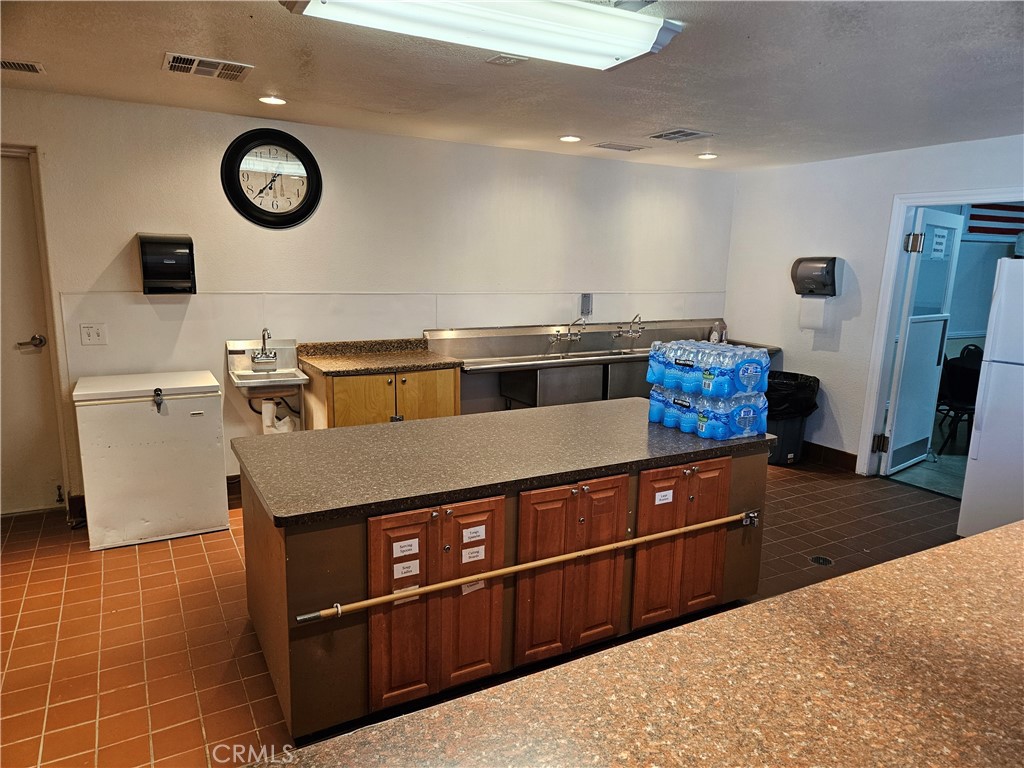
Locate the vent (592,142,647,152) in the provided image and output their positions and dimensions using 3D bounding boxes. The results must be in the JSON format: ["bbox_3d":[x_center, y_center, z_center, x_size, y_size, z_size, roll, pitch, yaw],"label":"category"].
[{"bbox_3d":[0.796,-1.726,4.987,0.410,0.020,0.230,-5,13,-29],"label":"vent"}]

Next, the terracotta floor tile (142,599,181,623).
[{"bbox_3d":[-1.597,1.042,3.111,0.152,0.012,0.152,-5,13,-29],"label":"terracotta floor tile"}]

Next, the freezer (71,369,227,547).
[{"bbox_3d":[-2.085,0.412,3.971,0.702,0.872,0.523,-5,13,-29],"label":"freezer"}]

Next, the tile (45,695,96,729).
[{"bbox_3d":[-1.562,1.177,2.420,0.152,0.012,0.152,-5,13,-29],"label":"tile"}]

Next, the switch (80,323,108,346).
[{"bbox_3d":[-2.430,-0.287,3.961,0.126,0.125,0.012,-5,13,-29],"label":"switch"}]

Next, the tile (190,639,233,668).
[{"bbox_3d":[-1.216,1.103,2.764,0.150,0.012,0.150,-5,13,-29],"label":"tile"}]

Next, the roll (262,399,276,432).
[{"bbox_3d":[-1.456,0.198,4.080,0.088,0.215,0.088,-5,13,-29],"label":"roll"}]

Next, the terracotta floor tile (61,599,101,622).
[{"bbox_3d":[-1.993,1.055,3.149,0.152,0.012,0.152,-5,13,-29],"label":"terracotta floor tile"}]

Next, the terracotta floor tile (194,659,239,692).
[{"bbox_3d":[-1.139,1.131,2.632,0.150,0.012,0.150,-5,13,-29],"label":"terracotta floor tile"}]

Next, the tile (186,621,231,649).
[{"bbox_3d":[-1.330,1.103,2.974,0.152,0.012,0.152,-5,13,-29],"label":"tile"}]

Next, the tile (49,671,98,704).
[{"bbox_3d":[-1.641,1.150,2.554,0.152,0.012,0.152,-5,13,-29],"label":"tile"}]

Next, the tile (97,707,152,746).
[{"bbox_3d":[-1.370,1.212,2.402,0.152,0.012,0.152,-5,13,-29],"label":"tile"}]

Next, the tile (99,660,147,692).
[{"bbox_3d":[-1.531,1.155,2.678,0.152,0.012,0.152,-5,13,-29],"label":"tile"}]

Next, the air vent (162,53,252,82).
[{"bbox_3d":[-1.322,-1.370,2.957,0.348,0.020,0.315,-5,13,-29],"label":"air vent"}]

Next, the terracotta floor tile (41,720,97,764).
[{"bbox_3d":[-1.472,1.193,2.265,0.150,0.012,0.150,-5,13,-29],"label":"terracotta floor tile"}]

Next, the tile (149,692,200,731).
[{"bbox_3d":[-1.199,1.170,2.422,0.150,0.012,0.150,-5,13,-29],"label":"tile"}]

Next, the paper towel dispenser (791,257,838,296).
[{"bbox_3d":[2.452,-0.863,5.470,0.206,0.301,0.339,-5,13,-29],"label":"paper towel dispenser"}]

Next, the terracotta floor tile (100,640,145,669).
[{"bbox_3d":[-1.611,1.127,2.815,0.152,0.012,0.152,-5,13,-29],"label":"terracotta floor tile"}]

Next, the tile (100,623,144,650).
[{"bbox_3d":[-1.659,1.081,2.900,0.152,0.012,0.152,-5,13,-29],"label":"tile"}]

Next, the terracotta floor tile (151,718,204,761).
[{"bbox_3d":[-1.131,1.213,2.309,0.152,0.012,0.152,-5,13,-29],"label":"terracotta floor tile"}]

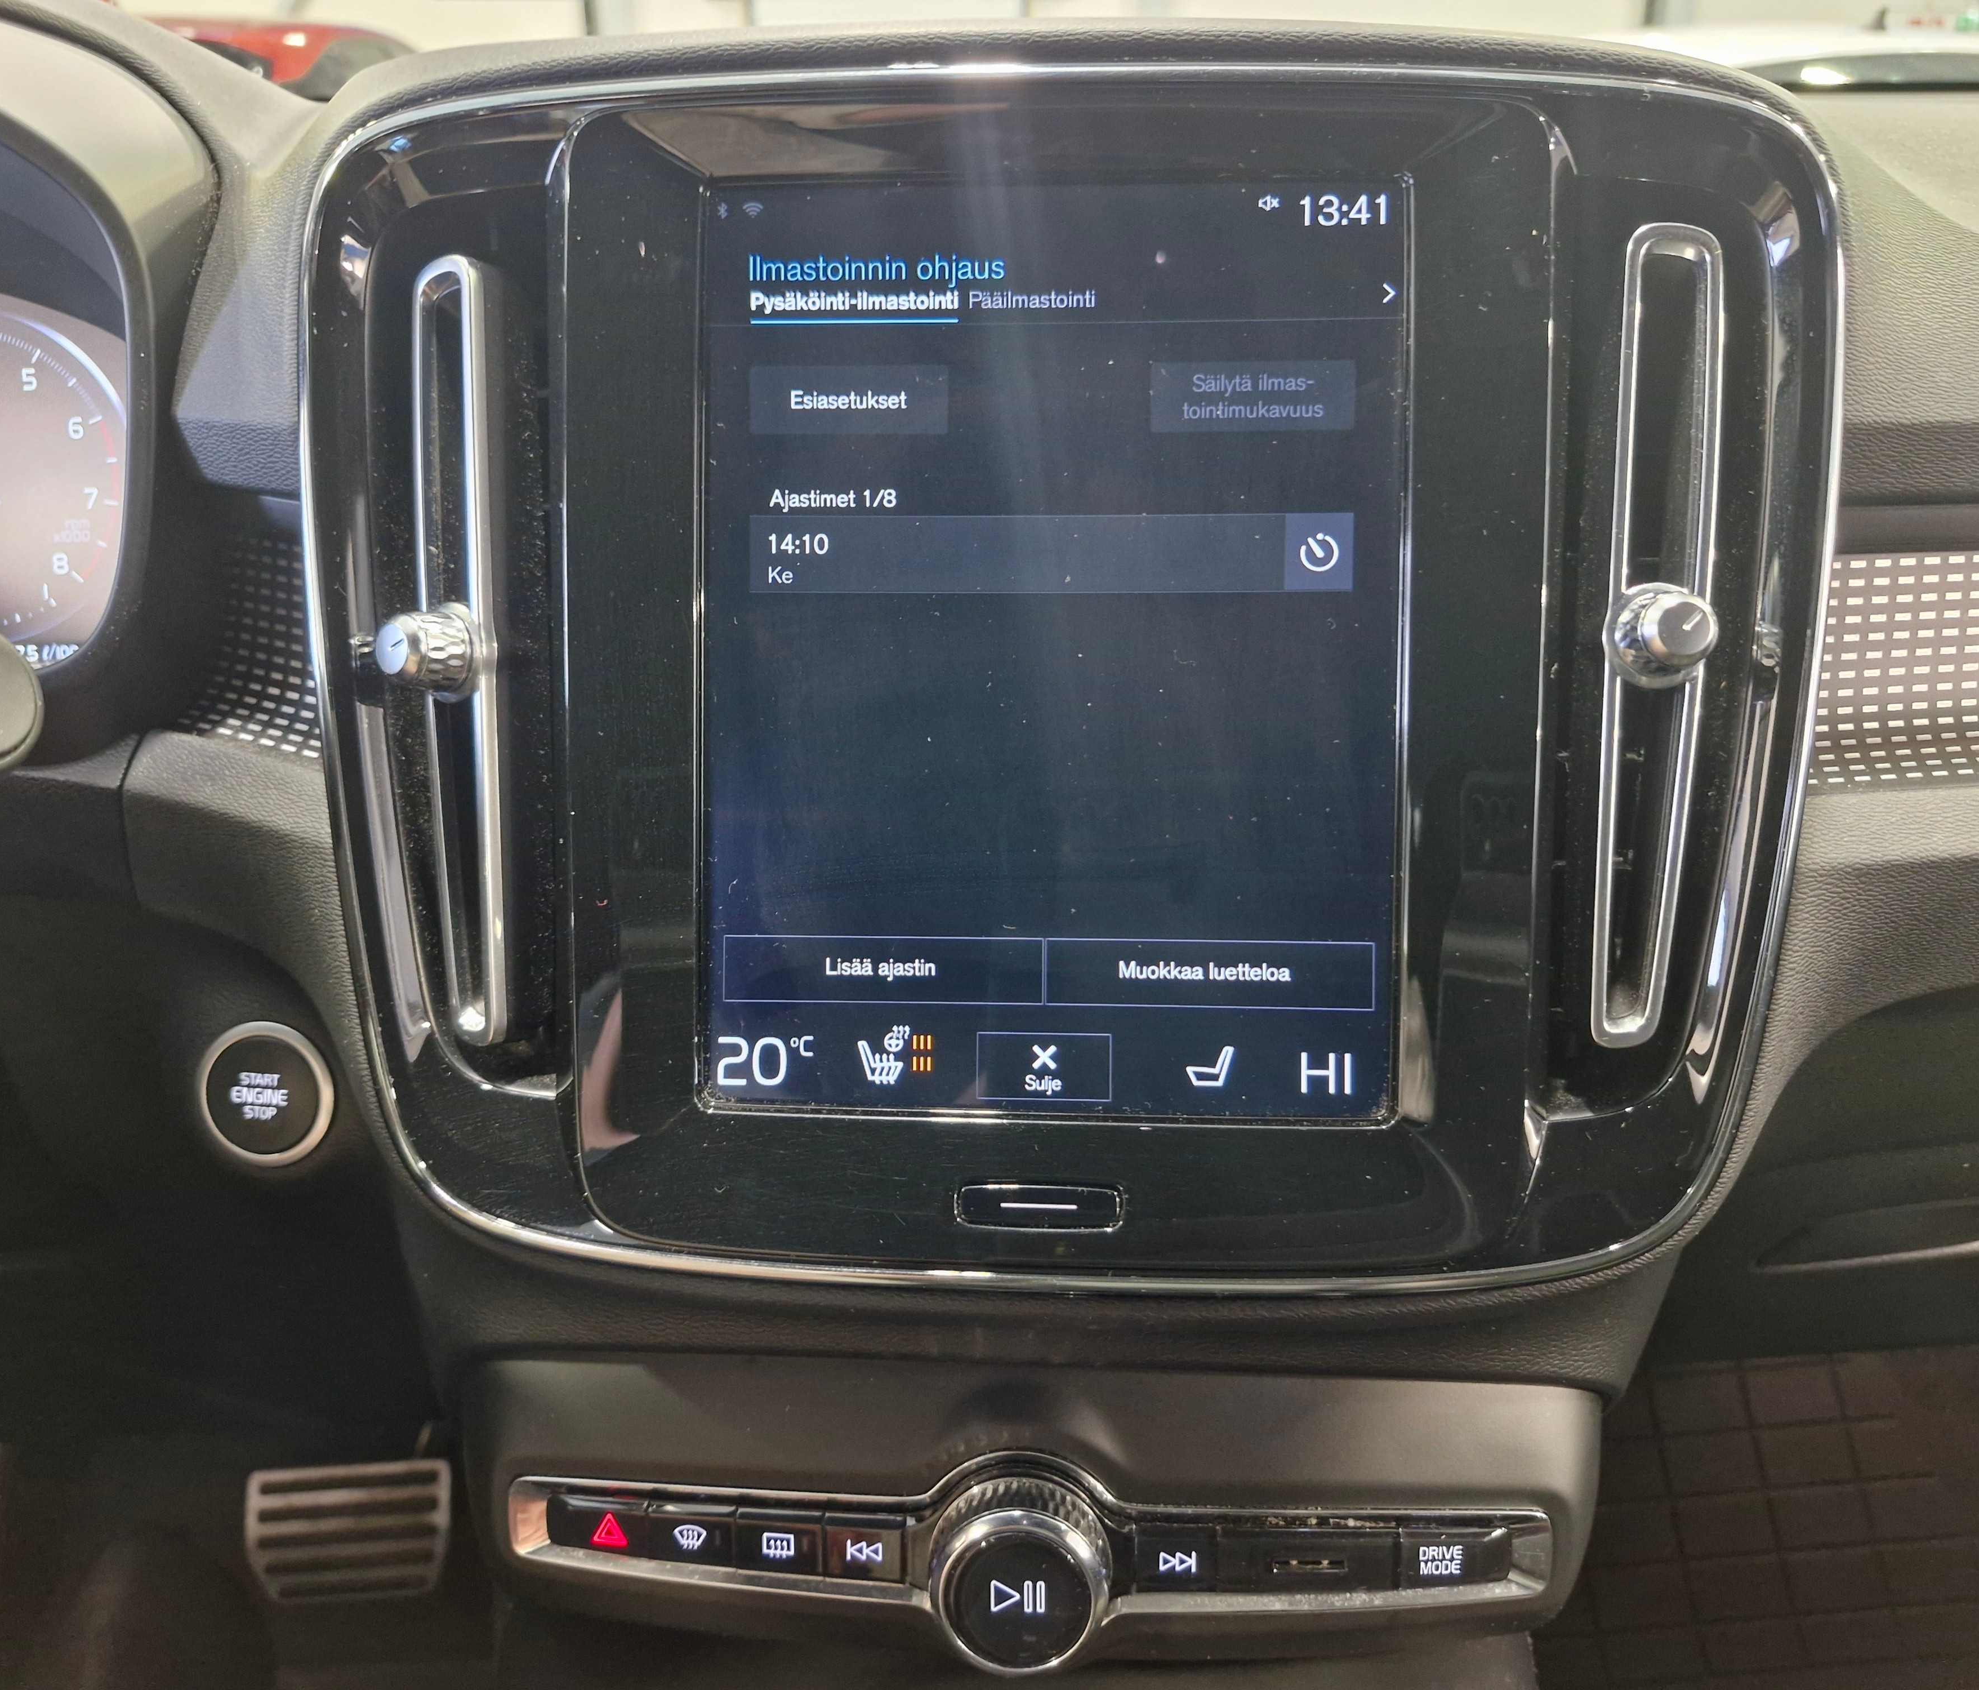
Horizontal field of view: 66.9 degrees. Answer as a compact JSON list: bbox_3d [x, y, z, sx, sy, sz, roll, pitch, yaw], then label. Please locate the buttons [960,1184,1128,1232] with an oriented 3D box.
[{"bbox_3d":[0.010,0.072,0.298,0.033,0.009,0.005,1,2,3],"label":"buttons"}]

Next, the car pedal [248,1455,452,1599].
[{"bbox_3d":[-0.315,0.338,0.743,0.096,0.059,0.025,-2,-10,-3],"label":"car pedal"}]

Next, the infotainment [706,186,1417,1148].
[{"bbox_3d":[0.013,-0.038,0.297,0.138,0.184,0.008,1,2,3],"label":"infotainment"}]

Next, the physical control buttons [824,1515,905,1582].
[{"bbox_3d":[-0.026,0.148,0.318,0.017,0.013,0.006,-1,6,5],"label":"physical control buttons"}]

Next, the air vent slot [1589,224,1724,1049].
[{"bbox_3d":[0.130,-0.041,0.293,0.019,0.159,0.021,3,2,2],"label":"air vent slot"}]

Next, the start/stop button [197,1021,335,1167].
[{"bbox_3d":[-0.178,0.061,0.372,0.035,0.035,0.009,0,5,8],"label":"start/stop button"}]

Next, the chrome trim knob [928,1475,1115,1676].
[{"bbox_3d":[0.006,0.151,0.312,0.036,0.036,0.015,0,6,1],"label":"chrome trim knob"}]

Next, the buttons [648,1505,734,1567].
[{"bbox_3d":[-0.064,0.148,0.323,0.018,0.011,0.006,-1,6,8],"label":"buttons"}]

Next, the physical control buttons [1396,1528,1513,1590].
[{"bbox_3d":[0.098,0.150,0.317,0.023,0.012,0.006,-1,6,-2],"label":"physical control buttons"}]

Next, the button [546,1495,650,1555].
[{"bbox_3d":[-0.082,0.143,0.314,0.019,0.011,0.007,2,8,7],"label":"button"}]

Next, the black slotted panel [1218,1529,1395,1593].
[{"bbox_3d":[0.065,0.145,0.309,0.035,0.013,0.010,0,2,-3],"label":"black slotted panel"}]

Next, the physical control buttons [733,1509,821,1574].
[{"bbox_3d":[-0.044,0.143,0.309,0.017,0.011,0.007,2,8,7],"label":"physical control buttons"}]

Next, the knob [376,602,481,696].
[{"bbox_3d":[-0.111,-0.038,0.296,0.016,0.016,0.017,1,0,29],"label":"knob"}]

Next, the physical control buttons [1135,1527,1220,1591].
[{"bbox_3d":[0.038,0.145,0.305,0.017,0.012,0.007,0,7,-1],"label":"physical control buttons"}]

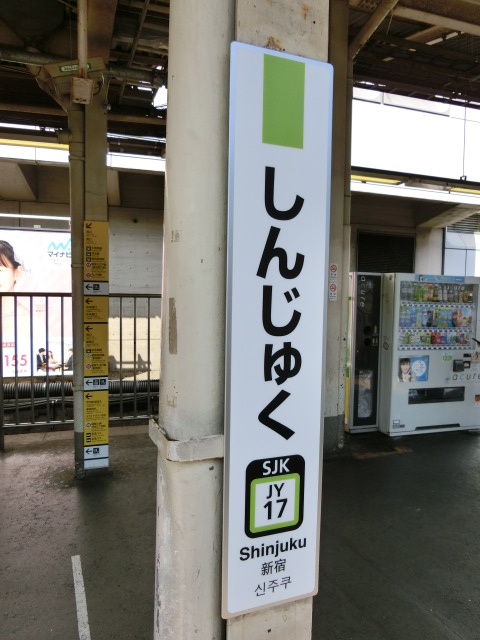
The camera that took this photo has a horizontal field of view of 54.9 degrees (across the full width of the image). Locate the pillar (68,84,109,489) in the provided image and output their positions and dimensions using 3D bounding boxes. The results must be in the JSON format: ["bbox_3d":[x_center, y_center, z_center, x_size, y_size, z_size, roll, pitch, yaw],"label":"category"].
[{"bbox_3d":[-1.296,-0.303,3.992,0.320,3.270,0.260,0,3,-19],"label":"pillar"}]

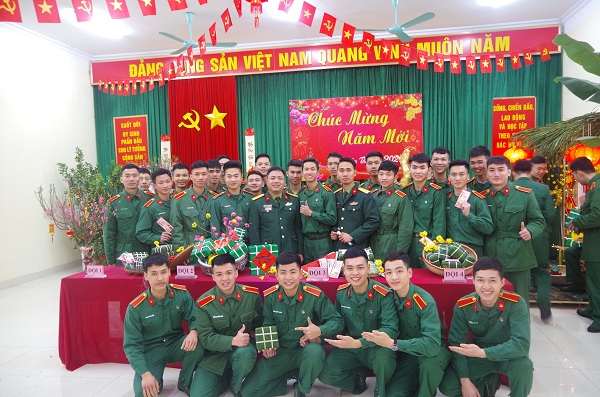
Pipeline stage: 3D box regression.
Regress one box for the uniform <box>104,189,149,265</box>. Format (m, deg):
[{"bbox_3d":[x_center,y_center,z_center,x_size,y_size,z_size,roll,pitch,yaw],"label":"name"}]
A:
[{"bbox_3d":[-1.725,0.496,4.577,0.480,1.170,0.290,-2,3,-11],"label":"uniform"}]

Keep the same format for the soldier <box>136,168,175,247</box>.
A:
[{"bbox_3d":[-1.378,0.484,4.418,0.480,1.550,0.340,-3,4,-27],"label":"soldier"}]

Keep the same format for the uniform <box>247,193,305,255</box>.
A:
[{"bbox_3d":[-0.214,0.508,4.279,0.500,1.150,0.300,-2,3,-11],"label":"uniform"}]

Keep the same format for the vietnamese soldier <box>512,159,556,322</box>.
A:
[{"bbox_3d":[2.420,0.436,4.734,0.510,1.690,0.420,-1,2,12],"label":"vietnamese soldier"}]

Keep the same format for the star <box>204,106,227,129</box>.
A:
[{"bbox_3d":[-1.573,-1.513,8.371,0.430,0.449,0.050,-1,3,9],"label":"star"}]

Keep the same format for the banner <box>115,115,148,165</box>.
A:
[{"bbox_3d":[-3.339,-1.126,8.896,0.702,0.987,0.040,-1,2,10],"label":"banner"}]

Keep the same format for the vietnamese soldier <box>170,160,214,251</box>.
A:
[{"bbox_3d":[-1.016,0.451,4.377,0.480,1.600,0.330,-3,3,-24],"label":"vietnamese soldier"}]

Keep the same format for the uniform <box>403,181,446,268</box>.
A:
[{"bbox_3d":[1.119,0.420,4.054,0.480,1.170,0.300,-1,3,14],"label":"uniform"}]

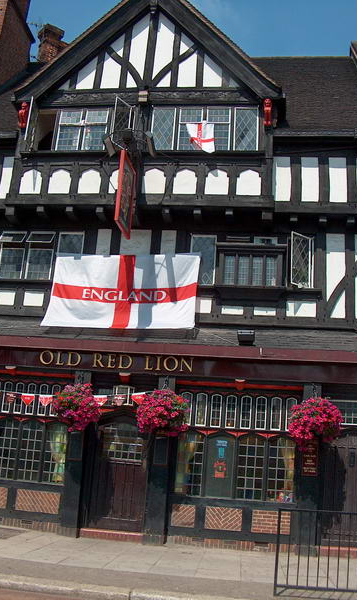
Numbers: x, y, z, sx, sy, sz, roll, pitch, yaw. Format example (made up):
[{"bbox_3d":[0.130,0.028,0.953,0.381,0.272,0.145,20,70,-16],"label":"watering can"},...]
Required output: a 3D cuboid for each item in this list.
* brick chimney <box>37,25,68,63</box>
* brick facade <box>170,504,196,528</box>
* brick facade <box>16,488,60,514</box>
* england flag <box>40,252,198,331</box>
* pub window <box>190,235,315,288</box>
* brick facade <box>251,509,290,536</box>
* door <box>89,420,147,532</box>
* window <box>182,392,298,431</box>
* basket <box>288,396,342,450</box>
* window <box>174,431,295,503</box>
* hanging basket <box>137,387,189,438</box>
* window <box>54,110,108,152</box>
[{"bbox_3d":[-4.131,-8.245,20.925,0.780,1.400,0.780,13,-18,-31],"label":"brick chimney"},{"bbox_3d":[0.095,3.920,11.616,0.421,0.374,0.100,2,-15,8],"label":"brick facade"},{"bbox_3d":[-2.564,3.674,11.679,0.810,0.381,0.100,2,-15,8],"label":"brick facade"},{"bbox_3d":[-1.075,-0.176,12.528,2.970,1.500,0.140,2,-23,8],"label":"england flag"},{"bbox_3d":[1.410,-0.770,12.640,2.448,1.091,0.300,2,-15,8],"label":"pub window"},{"bbox_3d":[1.653,3.955,11.394,0.675,0.383,0.100,2,-15,8],"label":"brick facade"},{"bbox_3d":[-1.091,3.250,11.801,0.980,2.000,0.120,2,-15,8],"label":"door"},{"bbox_3d":[1.155,2.069,11.988,2.182,0.642,0.100,2,-15,8],"label":"window"},{"bbox_3d":[2.416,2.175,11.315,0.900,0.880,0.850,2,-15,8],"label":"basket"},{"bbox_3d":[1.012,2.997,11.534,2.120,1.170,0.140,2,-15,8],"label":"window"},{"bbox_3d":[-0.265,1.990,11.335,0.927,0.824,0.907,2,-15,8],"label":"hanging basket"},{"bbox_3d":[-1.950,-3.480,13.083,1.034,0.893,0.120,2,-15,8],"label":"window"}]

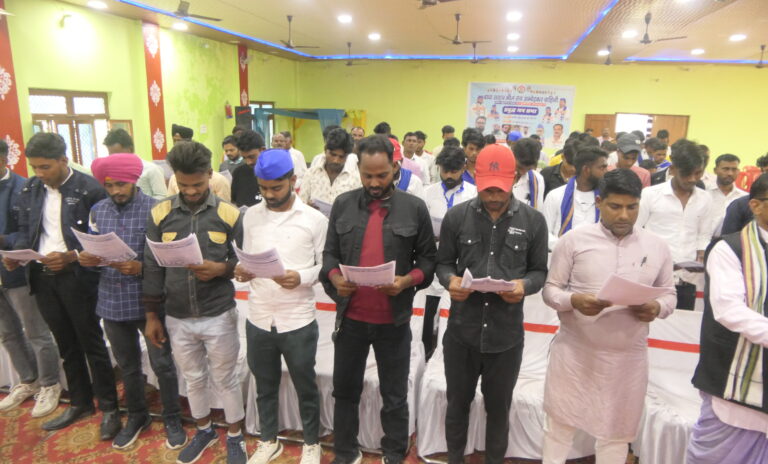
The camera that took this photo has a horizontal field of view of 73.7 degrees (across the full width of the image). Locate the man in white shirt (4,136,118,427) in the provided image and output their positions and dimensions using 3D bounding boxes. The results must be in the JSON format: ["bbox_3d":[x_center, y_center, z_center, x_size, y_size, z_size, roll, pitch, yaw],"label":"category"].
[{"bbox_3d":[-1.808,0.316,2.869,0.520,1.700,0.450,6,14,17],"label":"man in white shirt"}]

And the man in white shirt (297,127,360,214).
[{"bbox_3d":[-0.360,0.173,3.428,0.500,1.695,0.370,4,14,11],"label":"man in white shirt"}]

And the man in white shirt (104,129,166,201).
[{"bbox_3d":[-1.773,0.112,3.610,0.500,1.641,0.370,4,14,11],"label":"man in white shirt"}]

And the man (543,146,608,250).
[{"bbox_3d":[1.250,0.266,3.492,0.500,1.680,0.400,4,13,8],"label":"man"}]

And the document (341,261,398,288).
[{"bbox_3d":[-0.064,0.177,2.082,0.225,0.040,0.270,2,-25,3],"label":"document"}]

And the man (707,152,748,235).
[{"bbox_3d":[2.320,0.276,3.543,0.500,1.610,0.330,4,14,11],"label":"man"}]

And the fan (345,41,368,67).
[{"bbox_3d":[-0.896,-4.680,13.500,1.150,0.620,1.150,5,14,13],"label":"fan"}]

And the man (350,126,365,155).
[{"bbox_3d":[-0.374,-0.589,6.990,0.480,1.660,0.360,4,13,8],"label":"man"}]

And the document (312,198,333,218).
[{"bbox_3d":[-0.318,-0.118,3.101,0.210,0.020,0.280,6,-31,19],"label":"document"}]

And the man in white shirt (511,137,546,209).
[{"bbox_3d":[0.964,0.163,3.845,0.500,1.700,0.400,6,14,20],"label":"man in white shirt"}]

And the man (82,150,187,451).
[{"bbox_3d":[-1.300,0.409,2.701,0.520,1.630,0.450,4,14,11],"label":"man"}]

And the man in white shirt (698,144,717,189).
[{"bbox_3d":[2.812,0.023,4.788,0.480,1.640,0.380,4,14,11],"label":"man in white shirt"}]

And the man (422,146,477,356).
[{"bbox_3d":[0.393,0.268,3.291,0.500,1.620,0.370,4,14,11],"label":"man"}]

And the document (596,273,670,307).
[{"bbox_3d":[0.970,0.226,1.974,0.220,0.020,0.280,2,-27,-1],"label":"document"}]

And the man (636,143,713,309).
[{"bbox_3d":[1.669,0.327,3.033,0.500,1.706,0.370,4,14,11],"label":"man"}]

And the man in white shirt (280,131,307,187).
[{"bbox_3d":[-1.200,-0.521,6.528,0.500,1.557,0.300,4,14,11],"label":"man in white shirt"}]

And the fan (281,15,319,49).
[{"bbox_3d":[-1.771,-3.799,9.700,1.150,0.590,1.150,4,14,11],"label":"fan"}]

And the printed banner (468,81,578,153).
[{"bbox_3d":[3.794,-3.281,14.455,2.899,1.702,0.030,5,14,13],"label":"printed banner"}]

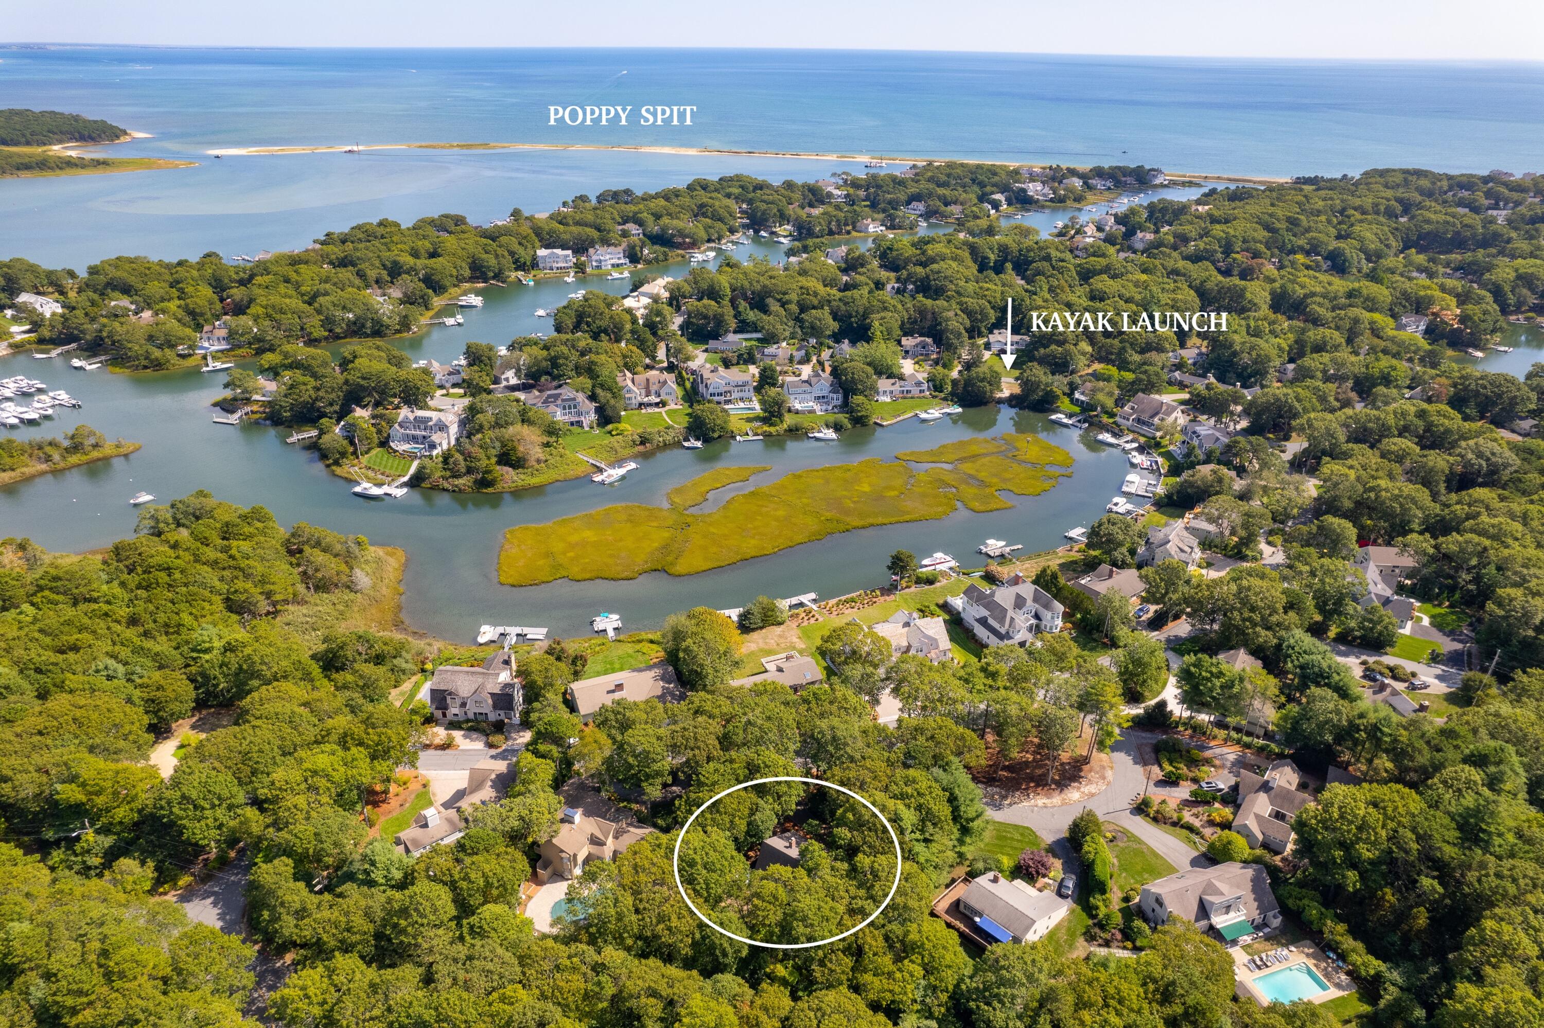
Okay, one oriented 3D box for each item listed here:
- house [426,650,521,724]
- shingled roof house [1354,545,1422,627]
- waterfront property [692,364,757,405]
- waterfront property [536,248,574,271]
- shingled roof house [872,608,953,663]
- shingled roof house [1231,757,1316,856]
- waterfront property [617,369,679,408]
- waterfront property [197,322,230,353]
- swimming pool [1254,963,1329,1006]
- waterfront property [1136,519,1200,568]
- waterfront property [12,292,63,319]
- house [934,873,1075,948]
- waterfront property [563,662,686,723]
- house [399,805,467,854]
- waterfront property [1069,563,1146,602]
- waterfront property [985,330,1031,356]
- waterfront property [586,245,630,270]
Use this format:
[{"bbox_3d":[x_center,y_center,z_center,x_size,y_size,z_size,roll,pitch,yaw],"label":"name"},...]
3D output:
[{"bbox_3d":[-59.550,34.830,194.660,17.700,8.800,16.300,3,27,4],"label":"house"},{"bbox_3d":[155.430,17.230,236.710,18.990,8.500,28.090,4,27,7],"label":"shingled roof house"},{"bbox_3d":[-19.010,-52.160,371.010,23.000,11.000,16.700,-2,27,-6],"label":"waterfront property"},{"bbox_3d":[-134.820,-160.690,594.300,20.500,12.500,13.000,-7,27,-14],"label":"waterfront property"},{"bbox_3d":[31.220,27.580,212.720,15.300,7.500,13.300,-7,28,-15],"label":"shingled roof house"},{"bbox_3d":[90.360,51.830,170.900,12.360,6.200,20.790,19,32,33],"label":"shingled roof house"},{"bbox_3d":[-48.580,-49.260,368.620,23.770,9.700,18.960,0,27,-2],"label":"waterfront property"},{"bbox_3d":[-256.140,-83.090,435.840,13.500,9.500,12.000,-3,27,-7],"label":"waterfront property"},{"bbox_3d":[77.860,70.840,141.080,9.700,1.500,4.850,-8,28,-17],"label":"swimming pool"},{"bbox_3d":[109.430,7.650,260.160,14.500,9.500,18.000,17,31,29],"label":"waterfront property"},{"bbox_3d":[-366.300,-104.240,472.190,28.140,9.500,10.580,17,31,29],"label":"waterfront property"},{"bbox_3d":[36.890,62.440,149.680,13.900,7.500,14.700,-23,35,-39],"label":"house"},{"bbox_3d":[-30.230,36.340,195.660,21.300,5.800,12.300,-11,29,-21],"label":"waterfront property"},{"bbox_3d":[-59.360,54.720,163.530,10.860,6.800,8.060,-16,31,-30],"label":"house"},{"bbox_3d":[83.710,17.990,235.060,15.300,5.800,12.500,-16,31,-30],"label":"waterfront property"},{"bbox_3d":[106.424,-77.851,422.653,19.000,8.300,11.500,2,27,3],"label":"waterfront property"},{"bbox_3d":[-103.000,-162.980,596.390,26.350,11.500,16.940,-11,29,-21],"label":"waterfront property"}]

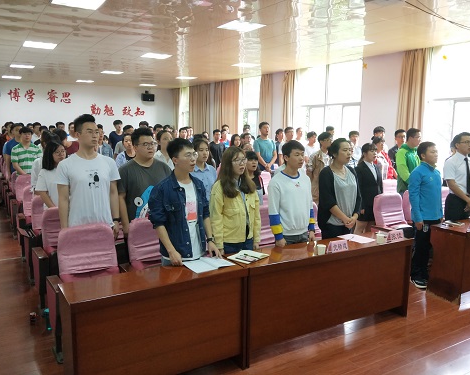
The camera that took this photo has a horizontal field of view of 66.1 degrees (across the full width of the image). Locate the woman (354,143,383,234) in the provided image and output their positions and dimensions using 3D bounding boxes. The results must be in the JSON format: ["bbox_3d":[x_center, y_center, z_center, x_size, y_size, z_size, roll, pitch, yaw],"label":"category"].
[{"bbox_3d":[1.756,0.180,4.936,0.440,1.570,0.290,-5,11,-30],"label":"woman"}]

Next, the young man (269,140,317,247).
[{"bbox_3d":[0.541,0.396,3.430,0.520,1.700,0.340,-6,12,-30],"label":"young man"}]

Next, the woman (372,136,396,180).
[{"bbox_3d":[2.446,-0.051,6.137,0.460,1.600,0.300,-5,11,-30],"label":"woman"}]

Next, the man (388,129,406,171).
[{"bbox_3d":[2.560,-0.066,5.800,0.470,1.710,0.290,-6,11,-33],"label":"man"}]

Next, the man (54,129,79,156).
[{"bbox_3d":[-2.429,0.037,5.300,0.500,1.740,0.300,-6,12,-29],"label":"man"}]

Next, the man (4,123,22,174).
[{"bbox_3d":[-3.670,-0.132,6.150,0.500,1.770,0.300,-6,12,-30],"label":"man"}]

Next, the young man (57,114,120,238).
[{"bbox_3d":[-1.299,0.331,3.280,0.540,1.880,0.330,-6,12,-29],"label":"young man"}]

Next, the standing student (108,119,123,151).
[{"bbox_3d":[-2.869,-0.766,8.951,0.480,1.760,0.300,-5,11,-30],"label":"standing student"}]

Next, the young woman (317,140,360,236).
[{"bbox_3d":[1.037,0.319,3.741,0.480,1.640,0.350,-5,11,-30],"label":"young woman"}]

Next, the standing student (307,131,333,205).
[{"bbox_3d":[1.266,0.024,5.400,0.470,1.680,0.310,-7,12,-35],"label":"standing student"}]

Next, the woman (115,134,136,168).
[{"bbox_3d":[-1.651,-0.025,5.750,0.420,1.620,0.280,-5,11,-27],"label":"woman"}]

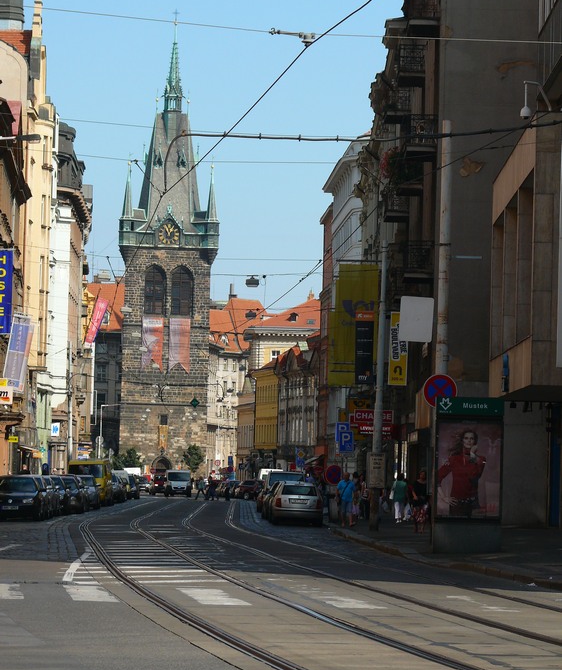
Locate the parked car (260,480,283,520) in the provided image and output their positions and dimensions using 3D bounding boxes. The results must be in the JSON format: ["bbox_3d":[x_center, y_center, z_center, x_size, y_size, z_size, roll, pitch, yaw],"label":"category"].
[{"bbox_3d":[0.240,6.188,109.800,1.720,1.450,4.250,2,-3,-2],"label":"parked car"}]

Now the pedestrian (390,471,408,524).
[{"bbox_3d":[3.846,5.328,96.000,0.520,1.640,0.380,0,-3,0],"label":"pedestrian"}]

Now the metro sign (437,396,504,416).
[{"bbox_3d":[3.480,1.317,54.100,1.250,0.360,0.220,2,-3,-10],"label":"metro sign"}]

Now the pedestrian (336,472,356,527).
[{"bbox_3d":[2.022,5.002,90.500,0.560,1.700,0.380,1,-3,-1],"label":"pedestrian"}]

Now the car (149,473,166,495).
[{"bbox_3d":[-9.859,12.333,241.000,1.700,1.560,4.100,0,-3,-1],"label":"car"}]

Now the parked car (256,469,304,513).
[{"bbox_3d":[0.120,6.941,130.000,1.800,1.750,4.400,0,-3,-1],"label":"parked car"}]

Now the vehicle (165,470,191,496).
[{"bbox_3d":[-8.691,12.612,250.500,2.050,2.270,5.300,1,-3,-1],"label":"vehicle"}]

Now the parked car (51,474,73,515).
[{"bbox_3d":[-8.700,5.979,110.000,1.740,1.460,4.300,0,-3,0],"label":"parked car"}]

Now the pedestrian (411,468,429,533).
[{"bbox_3d":[3.728,4.476,79.000,0.500,1.660,0.360,1,-3,6],"label":"pedestrian"}]

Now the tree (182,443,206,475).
[{"bbox_3d":[-11.371,17.122,385.000,3.100,5.500,3.100,0,-3,0],"label":"tree"}]

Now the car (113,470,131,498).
[{"bbox_3d":[-9.750,8.818,171.000,1.780,1.620,4.400,0,-3,-1],"label":"car"}]

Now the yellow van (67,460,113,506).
[{"bbox_3d":[-9.882,7.649,152.000,1.950,2.250,5.000,1,-3,-1],"label":"yellow van"}]

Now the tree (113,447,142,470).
[{"bbox_3d":[-20.062,17.187,385.000,4.000,5.300,4.000,0,-3,0],"label":"tree"}]

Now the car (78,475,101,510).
[{"bbox_3d":[-8.620,6.751,126.500,1.760,1.480,4.300,0,-3,0],"label":"car"}]

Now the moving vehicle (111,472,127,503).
[{"bbox_3d":[-10.200,9.071,173.500,1.770,1.550,4.300,1,-3,-1],"label":"moving vehicle"}]

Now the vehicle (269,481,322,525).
[{"bbox_3d":[0.507,5.502,96.300,1.660,1.450,4.230,1,-3,-1],"label":"vehicle"}]

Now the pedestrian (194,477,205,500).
[{"bbox_3d":[-5.912,11.187,215.000,0.700,1.690,0.500,1,-3,0],"label":"pedestrian"}]

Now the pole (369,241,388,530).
[{"bbox_3d":[2.796,1.440,83.200,0.300,8.250,0.300,2,-3,0],"label":"pole"}]

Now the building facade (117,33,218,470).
[{"bbox_3d":[-15.600,-10.900,411.000,13.700,65.000,12.500,2,-3,-5],"label":"building facade"}]

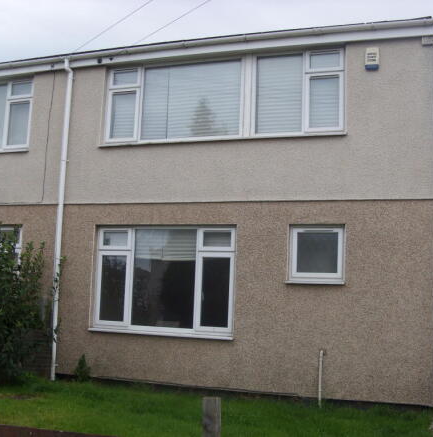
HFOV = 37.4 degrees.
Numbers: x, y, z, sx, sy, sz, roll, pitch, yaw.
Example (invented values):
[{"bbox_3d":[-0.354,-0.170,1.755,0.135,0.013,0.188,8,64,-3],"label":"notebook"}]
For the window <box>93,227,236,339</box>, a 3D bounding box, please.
[{"bbox_3d":[-0.806,0.922,9.539,2.262,1.623,0.150,0,-7,20],"label":"window"}]

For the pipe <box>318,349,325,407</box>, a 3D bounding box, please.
[{"bbox_3d":[1.401,2.141,8.579,0.055,0.752,0.085,0,-6,19],"label":"pipe"}]

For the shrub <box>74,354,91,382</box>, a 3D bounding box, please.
[{"bbox_3d":[-2.000,2.255,9.588,0.220,0.390,0.210,2,-6,0],"label":"shrub"}]

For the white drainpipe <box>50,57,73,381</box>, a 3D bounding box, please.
[{"bbox_3d":[-2.489,-0.050,10.091,0.090,5.107,0.200,0,-7,20],"label":"white drainpipe"}]

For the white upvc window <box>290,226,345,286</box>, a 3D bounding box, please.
[{"bbox_3d":[1.379,0.501,8.801,0.770,0.818,0.150,0,-7,20],"label":"white upvc window"}]

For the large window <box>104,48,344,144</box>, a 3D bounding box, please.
[{"bbox_3d":[0.011,-1.762,9.574,3.798,1.279,0.150,0,-7,20],"label":"large window"}]

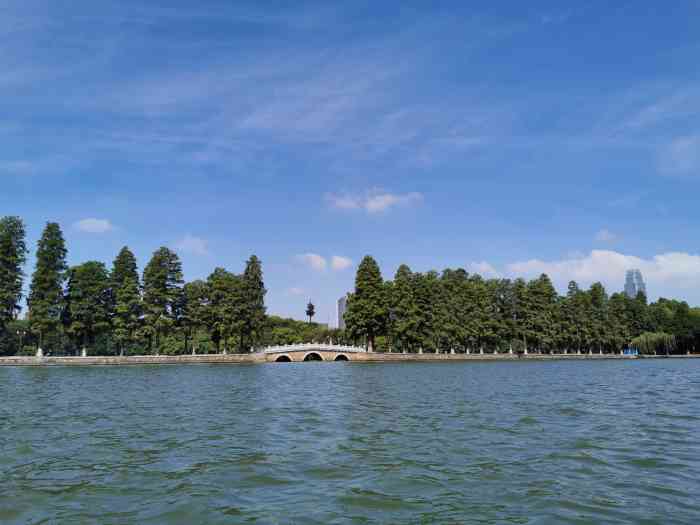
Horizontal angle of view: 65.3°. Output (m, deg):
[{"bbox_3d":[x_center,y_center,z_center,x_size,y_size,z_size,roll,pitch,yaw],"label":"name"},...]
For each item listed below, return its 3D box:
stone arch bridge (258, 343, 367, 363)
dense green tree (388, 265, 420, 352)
[{"bbox_3d":[-7.597,16.174,97.969,20.500,3.240,5.000,6,-11,-32],"label":"stone arch bridge"},{"bbox_3d":[10.617,9.158,108.356,5.800,17.750,5.800,0,-9,0],"label":"dense green tree"}]

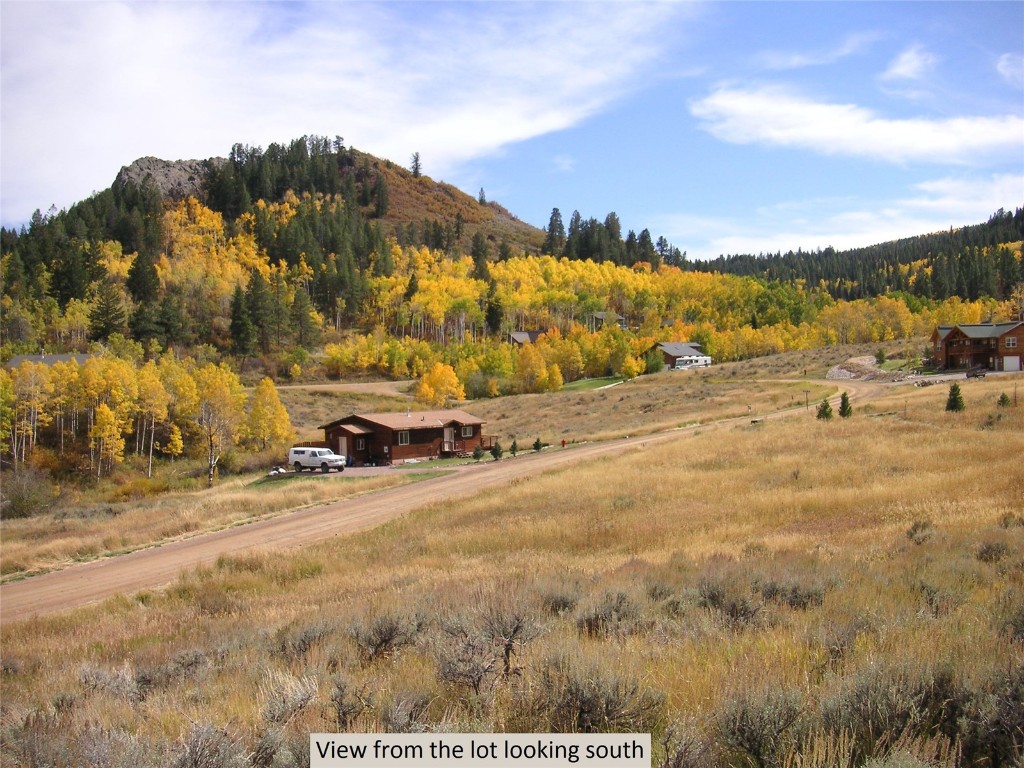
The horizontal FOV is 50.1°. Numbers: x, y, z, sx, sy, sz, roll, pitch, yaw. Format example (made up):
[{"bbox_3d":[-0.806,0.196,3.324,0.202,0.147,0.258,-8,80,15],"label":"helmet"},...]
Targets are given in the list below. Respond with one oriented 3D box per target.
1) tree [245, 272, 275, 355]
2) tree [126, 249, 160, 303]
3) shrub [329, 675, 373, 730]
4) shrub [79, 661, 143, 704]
[{"bbox_3d":[-51.907,-14.904,225.000,6.167,16.857,6.167,0,0,0],"label":"tree"},{"bbox_3d":[-90.905,-26.766,270.000,8.387,13.321,8.387,0,0,0],"label":"tree"},{"bbox_3d":[-1.269,2.503,8.600,0.350,0.430,0.350,-1,0,0],"label":"shrub"},{"bbox_3d":[-4.585,3.409,12.500,0.731,0.503,0.621,0,0,0],"label":"shrub"}]

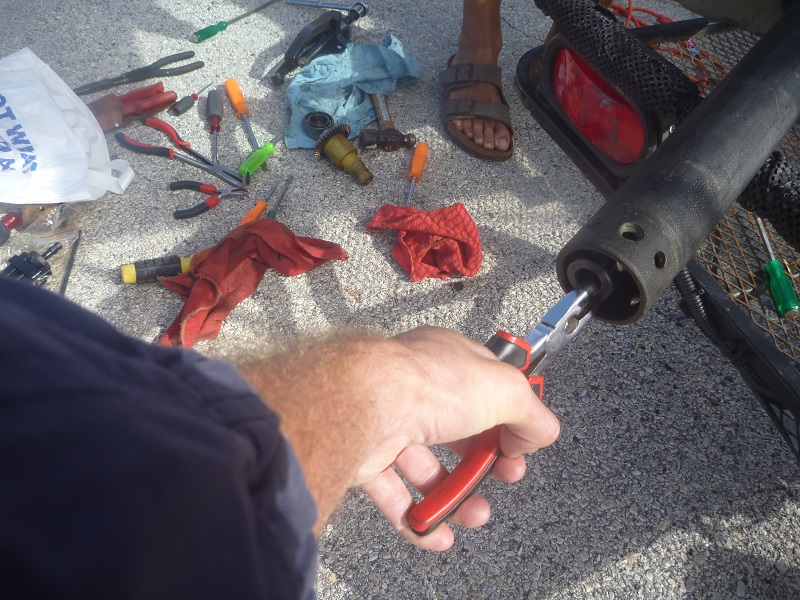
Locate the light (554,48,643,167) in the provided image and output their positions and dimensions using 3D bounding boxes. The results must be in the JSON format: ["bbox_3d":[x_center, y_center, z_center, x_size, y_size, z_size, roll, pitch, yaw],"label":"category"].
[{"bbox_3d":[0.182,-0.179,0.592,0.036,0.056,0.160,-13,48,-12],"label":"light"}]

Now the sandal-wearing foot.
[{"bbox_3d":[0.122,-0.341,1.042,0.109,0.100,0.265,-2,47,-2],"label":"sandal-wearing foot"}]

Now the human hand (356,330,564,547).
[{"bbox_3d":[0.036,0.081,0.385,0.120,0.100,0.095,-10,41,-47],"label":"human hand"}]

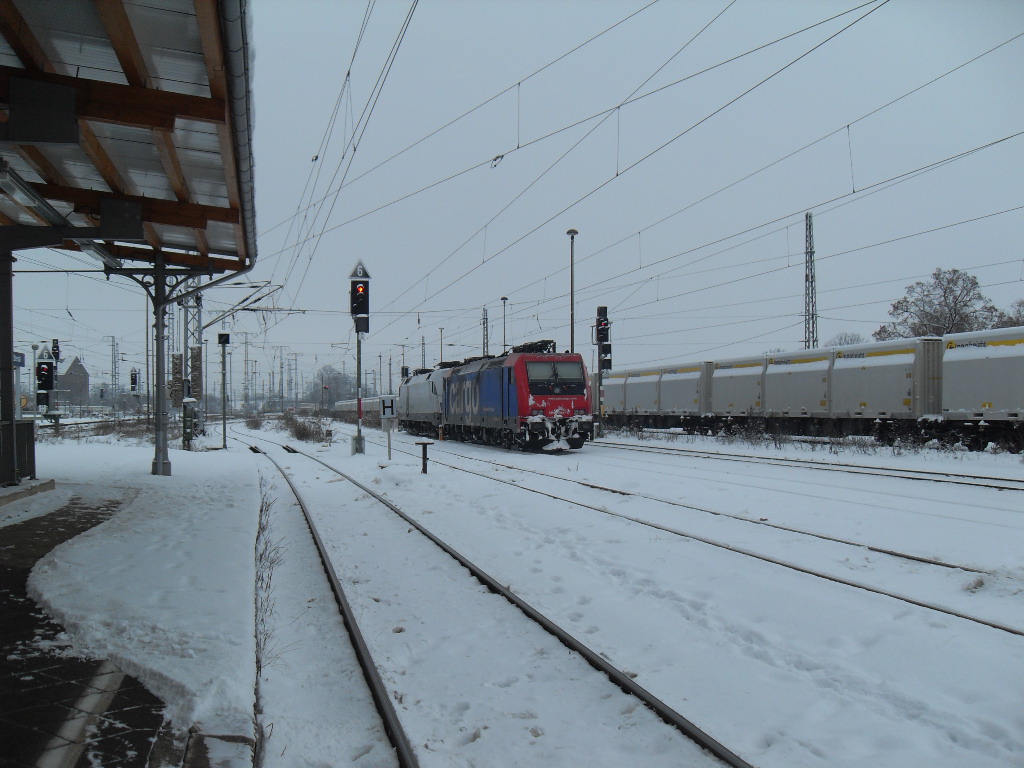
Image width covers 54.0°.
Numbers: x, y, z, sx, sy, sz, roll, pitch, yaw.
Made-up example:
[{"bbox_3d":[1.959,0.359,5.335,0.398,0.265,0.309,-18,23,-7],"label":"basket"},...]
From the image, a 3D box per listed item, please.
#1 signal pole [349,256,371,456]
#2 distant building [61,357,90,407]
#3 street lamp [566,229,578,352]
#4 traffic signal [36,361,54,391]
[{"bbox_3d":[-5.320,-0.930,35.300,0.770,6.850,0.600,0,-1,-12],"label":"signal pole"},{"bbox_3d":[-143.000,0.150,334.000,9.800,18.000,11.000,0,-1,-12],"label":"distant building"},{"bbox_3d":[3.320,-2.780,55.000,0.640,11.350,0.640,0,-1,-14],"label":"street lamp"},{"bbox_3d":[-20.060,-0.340,43.300,0.690,1.230,0.450,0,-1,-16],"label":"traffic signal"}]

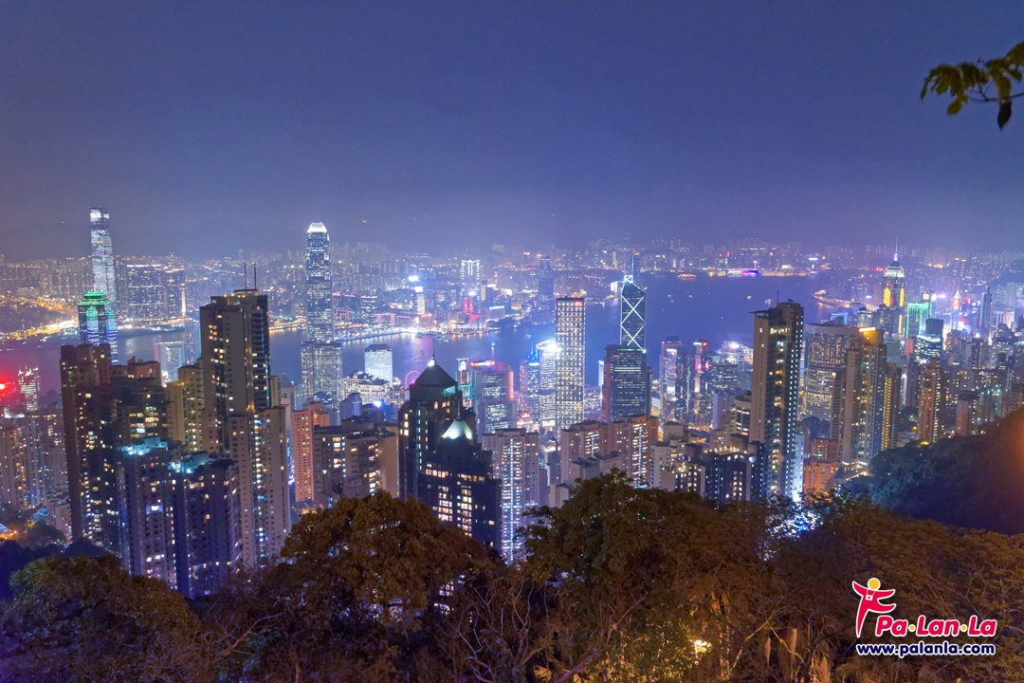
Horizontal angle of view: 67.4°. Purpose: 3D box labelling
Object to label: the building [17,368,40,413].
[{"bbox_3d":[-840.960,125.970,1345.580,32.000,153.000,30.000,-3,9,-20],"label":"building"}]

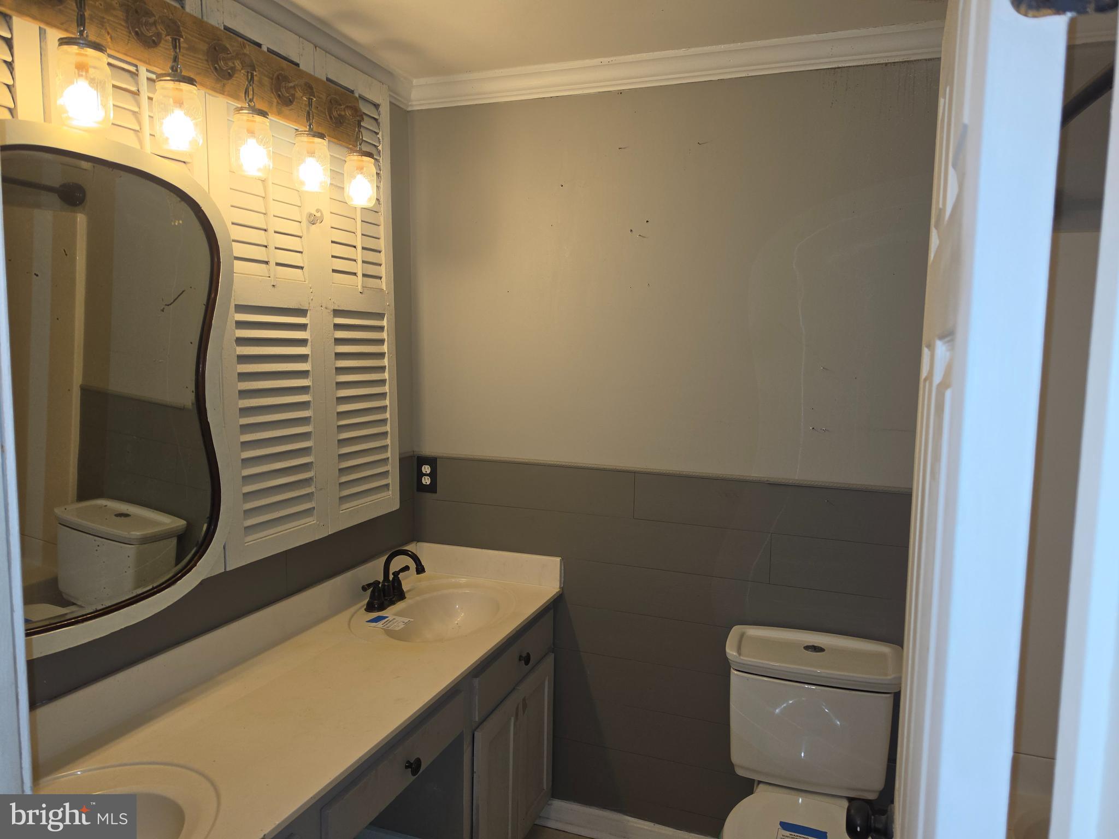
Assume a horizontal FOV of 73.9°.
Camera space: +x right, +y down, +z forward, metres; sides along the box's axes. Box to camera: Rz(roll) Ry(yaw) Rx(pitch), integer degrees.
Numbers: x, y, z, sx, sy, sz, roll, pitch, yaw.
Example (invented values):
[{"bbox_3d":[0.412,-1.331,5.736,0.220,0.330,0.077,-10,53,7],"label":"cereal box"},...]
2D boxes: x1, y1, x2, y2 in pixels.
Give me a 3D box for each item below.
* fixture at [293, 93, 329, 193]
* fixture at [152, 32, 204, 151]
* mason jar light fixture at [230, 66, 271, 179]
[{"bbox_3d":[-0.603,-0.673,1.806,0.084,0.223,0.084,3,7,22],"label":"fixture"},{"bbox_3d":[-0.747,-0.640,1.453,0.084,0.214,0.084,3,7,22],"label":"fixture"},{"bbox_3d":[-0.674,-0.650,1.631,0.084,0.221,0.084,3,7,22],"label":"mason jar light fixture"}]

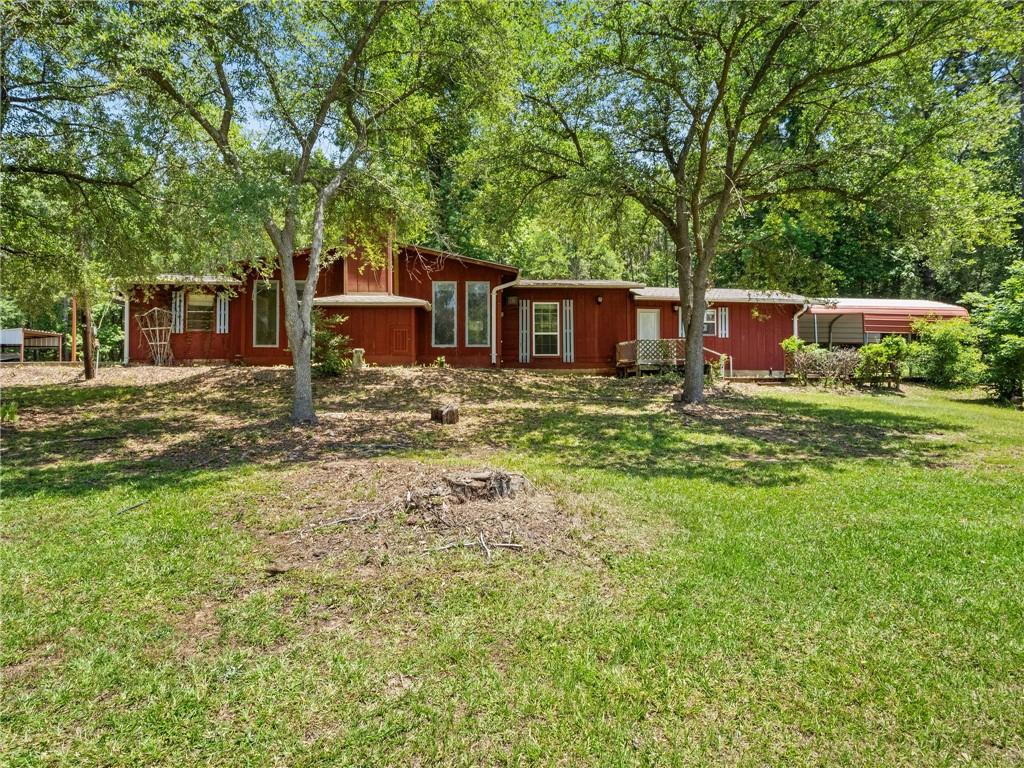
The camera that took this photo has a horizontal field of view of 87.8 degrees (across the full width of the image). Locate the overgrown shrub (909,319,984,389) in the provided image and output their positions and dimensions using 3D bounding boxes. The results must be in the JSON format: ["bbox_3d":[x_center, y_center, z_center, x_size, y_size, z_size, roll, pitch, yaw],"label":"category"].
[{"bbox_3d":[15.340,-1.112,18.800,2.300,2.500,2.100,0,0,0],"label":"overgrown shrub"}]

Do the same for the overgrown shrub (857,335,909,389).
[{"bbox_3d":[12.454,-0.740,17.900,1.550,1.800,1.350,0,0,0],"label":"overgrown shrub"}]

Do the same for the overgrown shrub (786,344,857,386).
[{"bbox_3d":[10.671,-0.670,18.300,2.250,1.500,1.350,0,0,0],"label":"overgrown shrub"}]

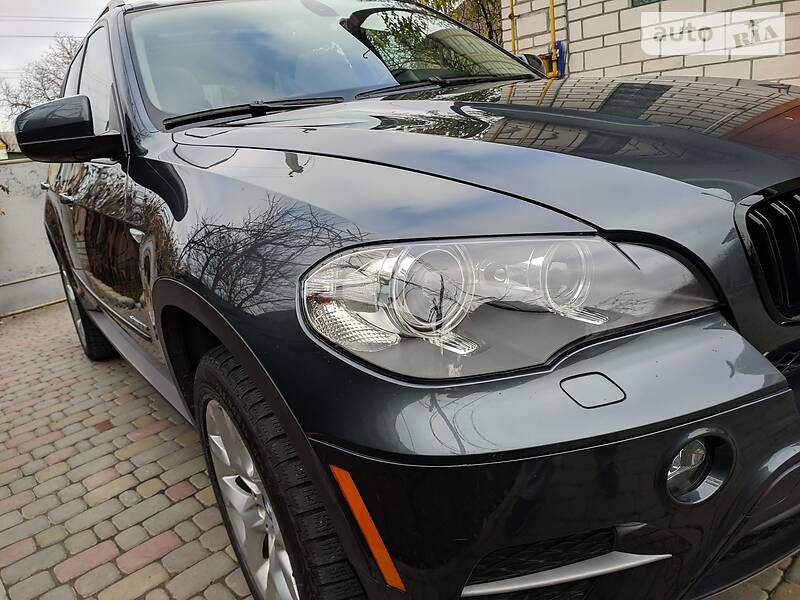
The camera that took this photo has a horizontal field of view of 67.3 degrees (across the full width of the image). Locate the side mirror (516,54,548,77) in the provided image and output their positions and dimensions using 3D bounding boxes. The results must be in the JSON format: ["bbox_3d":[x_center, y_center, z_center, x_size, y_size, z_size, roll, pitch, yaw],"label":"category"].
[{"bbox_3d":[0.585,-1.012,2.768,0.265,0.195,0.170,-18,18,-31],"label":"side mirror"}]

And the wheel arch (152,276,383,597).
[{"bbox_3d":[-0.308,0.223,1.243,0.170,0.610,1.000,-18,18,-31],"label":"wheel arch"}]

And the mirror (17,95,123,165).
[{"bbox_3d":[-0.976,-0.499,1.766,0.265,0.192,0.170,-18,18,-31],"label":"mirror"}]

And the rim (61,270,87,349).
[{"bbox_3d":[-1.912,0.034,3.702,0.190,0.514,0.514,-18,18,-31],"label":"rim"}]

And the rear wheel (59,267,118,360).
[{"bbox_3d":[-1.887,0.021,3.717,0.265,0.734,0.734,-18,18,-31],"label":"rear wheel"}]

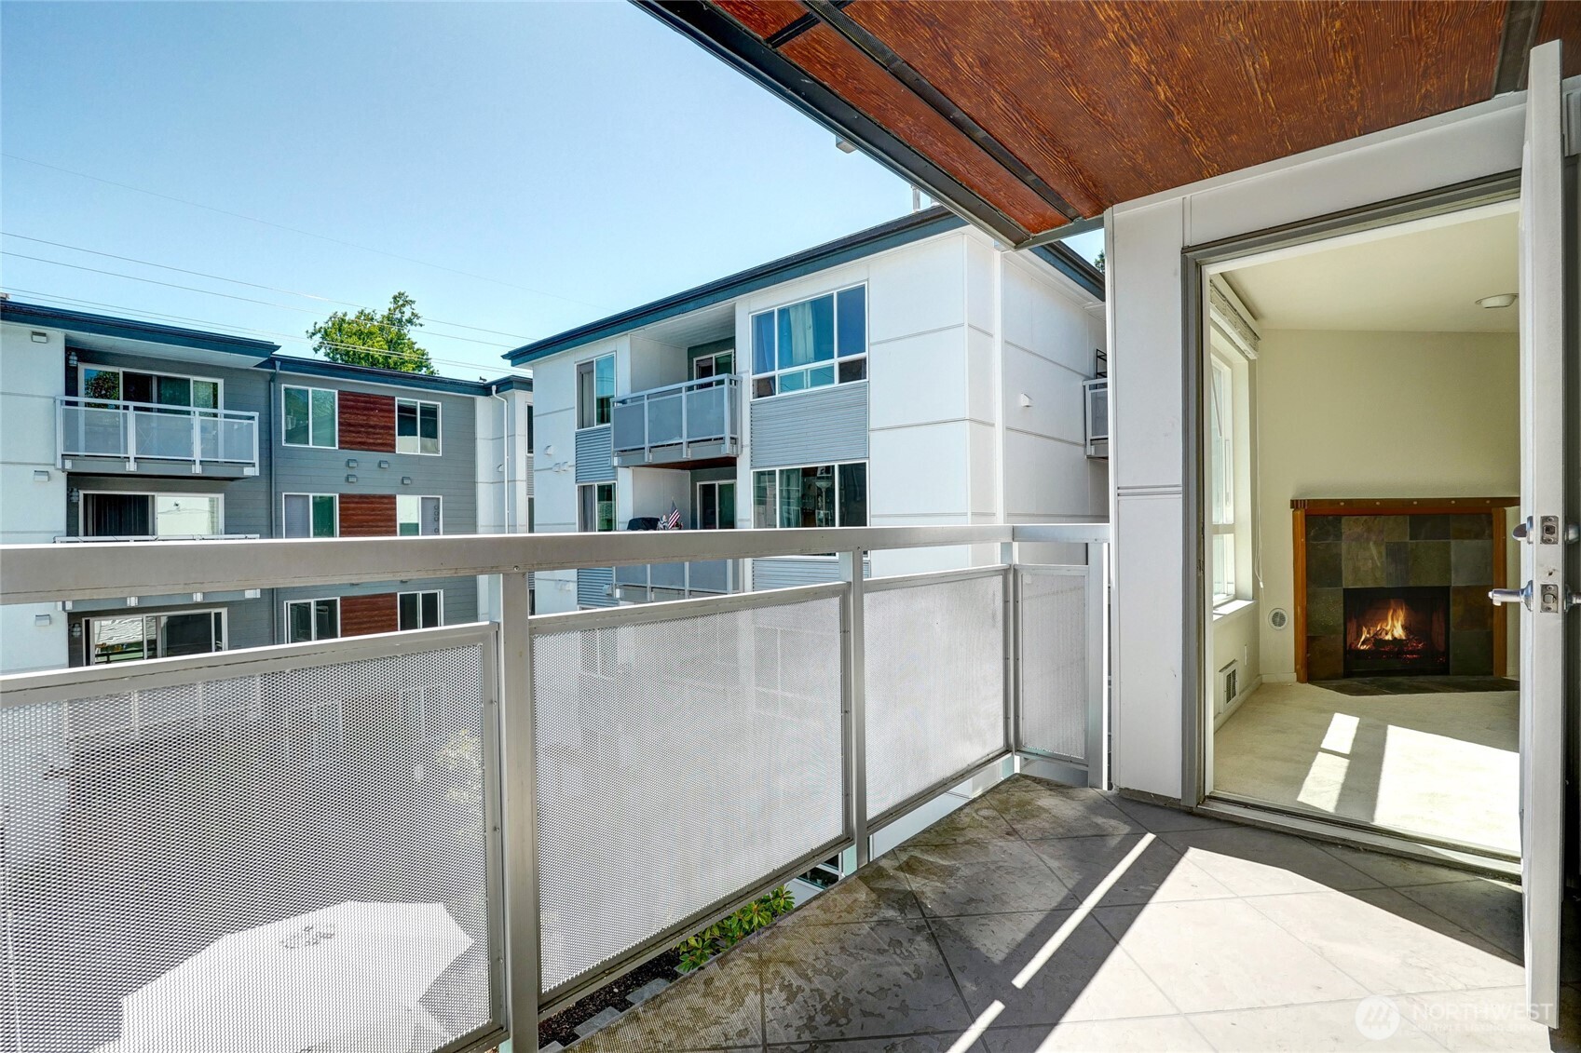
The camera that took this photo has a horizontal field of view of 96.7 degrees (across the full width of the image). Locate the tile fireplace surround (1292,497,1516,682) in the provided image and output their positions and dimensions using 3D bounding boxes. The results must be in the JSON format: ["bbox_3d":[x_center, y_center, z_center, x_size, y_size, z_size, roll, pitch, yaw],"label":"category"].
[{"bbox_3d":[4.000,0.407,4.540,1.530,1.170,0.170,-1,1,-4],"label":"tile fireplace surround"}]

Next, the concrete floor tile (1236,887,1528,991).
[{"bbox_3d":[1.565,1.092,1.847,0.455,0.030,0.455,-2,-1,-3],"label":"concrete floor tile"}]

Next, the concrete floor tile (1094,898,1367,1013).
[{"bbox_3d":[1.101,1.107,1.819,0.455,0.030,0.455,-2,-1,-3],"label":"concrete floor tile"}]

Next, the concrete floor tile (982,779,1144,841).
[{"bbox_3d":[1.046,1.122,2.731,0.455,0.030,0.465,-2,-1,-3],"label":"concrete floor tile"}]

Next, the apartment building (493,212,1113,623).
[{"bbox_3d":[0.930,-0.200,16.700,12.800,8.200,10.000,0,1,41],"label":"apartment building"}]

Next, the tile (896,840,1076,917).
[{"bbox_3d":[0.609,1.130,2.243,0.455,0.030,0.455,-2,-1,-3],"label":"tile"}]

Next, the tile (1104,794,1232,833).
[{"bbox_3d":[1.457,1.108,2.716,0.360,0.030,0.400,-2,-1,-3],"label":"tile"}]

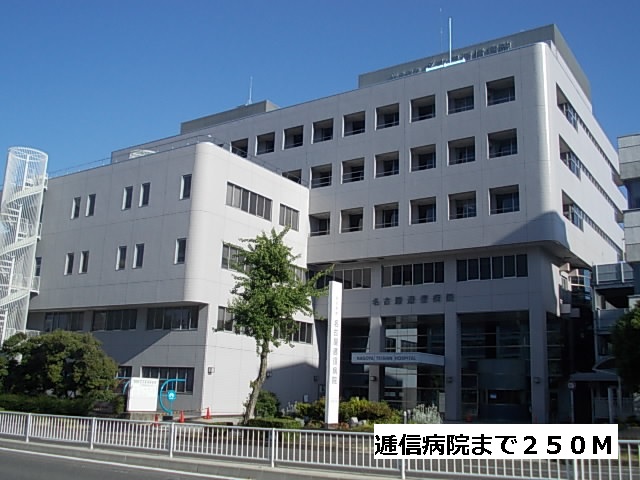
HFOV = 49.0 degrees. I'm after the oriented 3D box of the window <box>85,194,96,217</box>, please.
[{"bbox_3d":[-16.752,-2.523,51.628,0.929,1.611,0.250,-7,-16,33],"label":"window"}]

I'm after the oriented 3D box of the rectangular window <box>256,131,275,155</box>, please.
[{"bbox_3d":[-4.644,-8.160,59.772,1.992,1.764,0.250,-7,-16,33],"label":"rectangular window"}]

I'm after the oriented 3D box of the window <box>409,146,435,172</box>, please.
[{"bbox_3d":[7.425,-5.818,50.272,1.966,1.778,0.300,-7,-16,34],"label":"window"}]

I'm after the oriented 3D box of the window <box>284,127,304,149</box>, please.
[{"bbox_3d":[-2.108,-8.382,57.994,1.934,1.734,0.300,-7,-16,34],"label":"window"}]

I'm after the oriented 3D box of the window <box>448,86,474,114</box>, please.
[{"bbox_3d":[9.976,-9.778,49.484,1.966,1.778,0.300,-7,-16,34],"label":"window"}]

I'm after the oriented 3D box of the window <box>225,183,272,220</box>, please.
[{"bbox_3d":[-4.899,-2.574,48.844,0.150,1.614,4.955,-7,-16,33],"label":"window"}]

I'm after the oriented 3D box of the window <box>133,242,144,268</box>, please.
[{"bbox_3d":[-12.026,1.112,47.027,0.857,1.637,0.200,-7,-16,33],"label":"window"}]

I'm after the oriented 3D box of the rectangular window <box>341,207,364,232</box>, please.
[{"bbox_3d":[2.451,-1.439,52.657,1.966,1.778,0.300,-7,-16,34],"label":"rectangular window"}]

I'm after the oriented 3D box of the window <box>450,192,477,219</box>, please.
[{"bbox_3d":[9.820,-2.337,48.325,1.992,1.764,0.250,-7,-16,33],"label":"window"}]

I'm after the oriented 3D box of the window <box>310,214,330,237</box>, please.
[{"bbox_3d":[0.033,-1.153,54.286,1.966,1.778,0.300,-7,-16,34],"label":"window"}]

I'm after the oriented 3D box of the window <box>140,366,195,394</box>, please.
[{"bbox_3d":[-9.907,9.168,45.727,4.833,1.675,0.200,-7,-16,34],"label":"window"}]

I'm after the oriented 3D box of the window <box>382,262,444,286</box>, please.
[{"bbox_3d":[6.614,2.467,50.096,4.918,1.510,0.200,-7,-16,34],"label":"window"}]

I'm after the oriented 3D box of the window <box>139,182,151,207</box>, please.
[{"bbox_3d":[-12.205,-3.123,49.329,0.854,1.666,0.200,-7,-16,34],"label":"window"}]

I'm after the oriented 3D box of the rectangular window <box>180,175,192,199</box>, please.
[{"bbox_3d":[-8.795,-3.478,46.398,0.929,1.611,0.250,-7,-16,33],"label":"rectangular window"}]

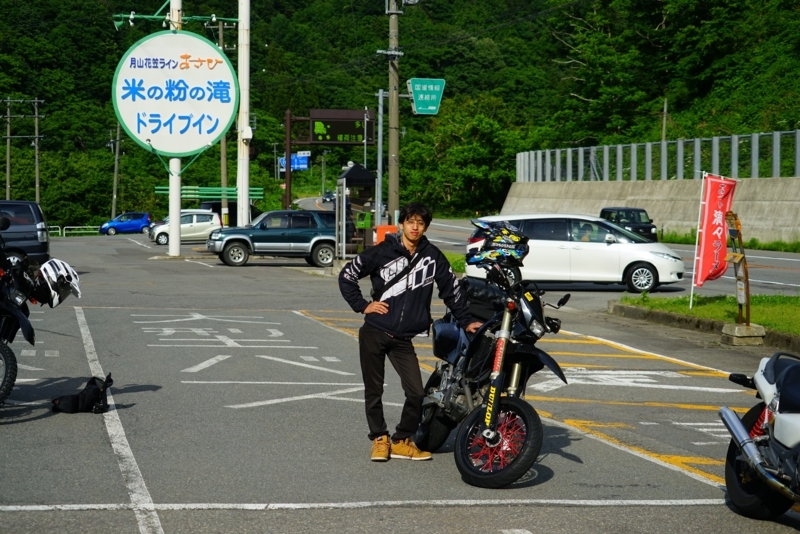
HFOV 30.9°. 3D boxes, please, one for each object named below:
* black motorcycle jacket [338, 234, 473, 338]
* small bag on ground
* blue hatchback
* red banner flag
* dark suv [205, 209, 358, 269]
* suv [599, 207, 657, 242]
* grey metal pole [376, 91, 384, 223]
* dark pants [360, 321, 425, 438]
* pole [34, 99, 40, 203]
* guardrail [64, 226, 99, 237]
[{"bbox_3d":[0.037,0.133,9.850,0.900,0.700,0.400,0,2,2],"label":"black motorcycle jacket"},{"bbox_3d":[-2.667,1.057,12.094,0.490,0.300,0.260,0,2,-12],"label":"small bag on ground"},{"bbox_3d":[-18.955,-3.016,99.970,3.750,1.560,1.680,0,2,-14],"label":"blue hatchback"},{"bbox_3d":[5.107,-0.594,23.500,0.620,1.800,0.180,5,2,17],"label":"red banner flag"},{"bbox_3d":[-3.718,-0.954,45.166,4.650,1.750,1.750,0,2,-13],"label":"dark suv"},{"bbox_3d":[9.815,-1.644,61.967,1.500,1.720,3.420,0,2,-9],"label":"suv"},{"bbox_3d":[-0.654,-3.120,49.000,0.160,5.850,0.160,1,2,0],"label":"grey metal pole"},{"bbox_3d":[-0.058,0.750,9.850,0.440,0.830,0.310,0,2,-5],"label":"dark pants"},{"bbox_3d":[-28.843,-8.118,115.000,0.300,10.700,0.300,-1,2,0],"label":"pole"},{"bbox_3d":[-22.233,-2.473,101.500,2.800,0.720,0.120,0,2,-14],"label":"guardrail"}]

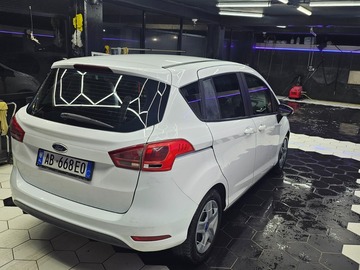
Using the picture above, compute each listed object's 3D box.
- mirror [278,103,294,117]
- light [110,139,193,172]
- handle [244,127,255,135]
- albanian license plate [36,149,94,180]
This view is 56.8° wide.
[{"bbox_3d":[1.215,-0.303,3.805,0.190,0.140,0.120,10,15,28],"label":"mirror"},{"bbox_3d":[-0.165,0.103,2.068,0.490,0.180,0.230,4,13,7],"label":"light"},{"bbox_3d":[0.630,-0.039,2.985,0.050,0.045,0.200,10,15,28],"label":"handle"},{"bbox_3d":[-0.787,0.198,2.260,0.530,0.125,0.020,10,3,28],"label":"albanian license plate"}]

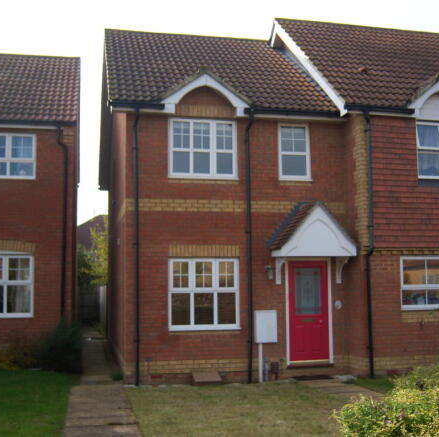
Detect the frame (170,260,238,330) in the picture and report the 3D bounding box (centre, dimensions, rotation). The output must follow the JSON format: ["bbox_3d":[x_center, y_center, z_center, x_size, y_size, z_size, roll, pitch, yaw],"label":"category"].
[{"bbox_3d":[-0.277,1.389,11.138,1.330,1.290,0.100,0,-5,-11],"label":"frame"}]

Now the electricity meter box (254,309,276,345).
[{"bbox_3d":[0.867,2.015,11.238,0.400,0.614,0.200,1,-5,-11],"label":"electricity meter box"}]

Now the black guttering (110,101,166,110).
[{"bbox_3d":[-1.482,-2.054,11.021,0.974,0.110,0.120,1,-5,-11],"label":"black guttering"}]

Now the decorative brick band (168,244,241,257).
[{"bbox_3d":[-0.279,0.602,11.234,1.315,0.218,0.100,1,-6,-12],"label":"decorative brick band"}]

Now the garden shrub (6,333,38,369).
[{"bbox_3d":[-3.906,2.615,12.035,0.575,0.662,0.600,0,-5,-11],"label":"garden shrub"}]

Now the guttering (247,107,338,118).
[{"bbox_3d":[1.411,-2.008,11.611,1.890,0.114,0.120,1,-6,-12],"label":"guttering"}]

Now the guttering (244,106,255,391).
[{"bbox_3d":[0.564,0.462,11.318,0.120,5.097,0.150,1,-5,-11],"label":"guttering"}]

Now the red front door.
[{"bbox_3d":[1.716,1.771,11.589,0.812,1.912,0.070,1,-5,-11],"label":"red front door"}]

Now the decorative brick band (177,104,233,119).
[{"bbox_3d":[-0.250,-2.028,11.453,1.160,0.245,0.100,1,-5,-11],"label":"decorative brick band"}]

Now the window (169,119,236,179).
[{"bbox_3d":[-0.306,-1.289,11.381,1.320,1.111,0.100,0,-5,-11],"label":"window"}]

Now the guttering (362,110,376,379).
[{"bbox_3d":[2.744,0.423,11.040,0.140,4.882,0.150,1,-5,-11],"label":"guttering"}]

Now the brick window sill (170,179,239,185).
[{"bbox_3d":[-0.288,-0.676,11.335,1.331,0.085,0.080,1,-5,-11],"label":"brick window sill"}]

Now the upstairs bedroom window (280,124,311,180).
[{"bbox_3d":[1.462,-1.274,11.730,0.626,1.104,0.100,0,-5,-11],"label":"upstairs bedroom window"}]

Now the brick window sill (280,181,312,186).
[{"bbox_3d":[1.492,-0.679,11.826,0.690,0.095,0.120,1,-6,-14],"label":"brick window sill"}]

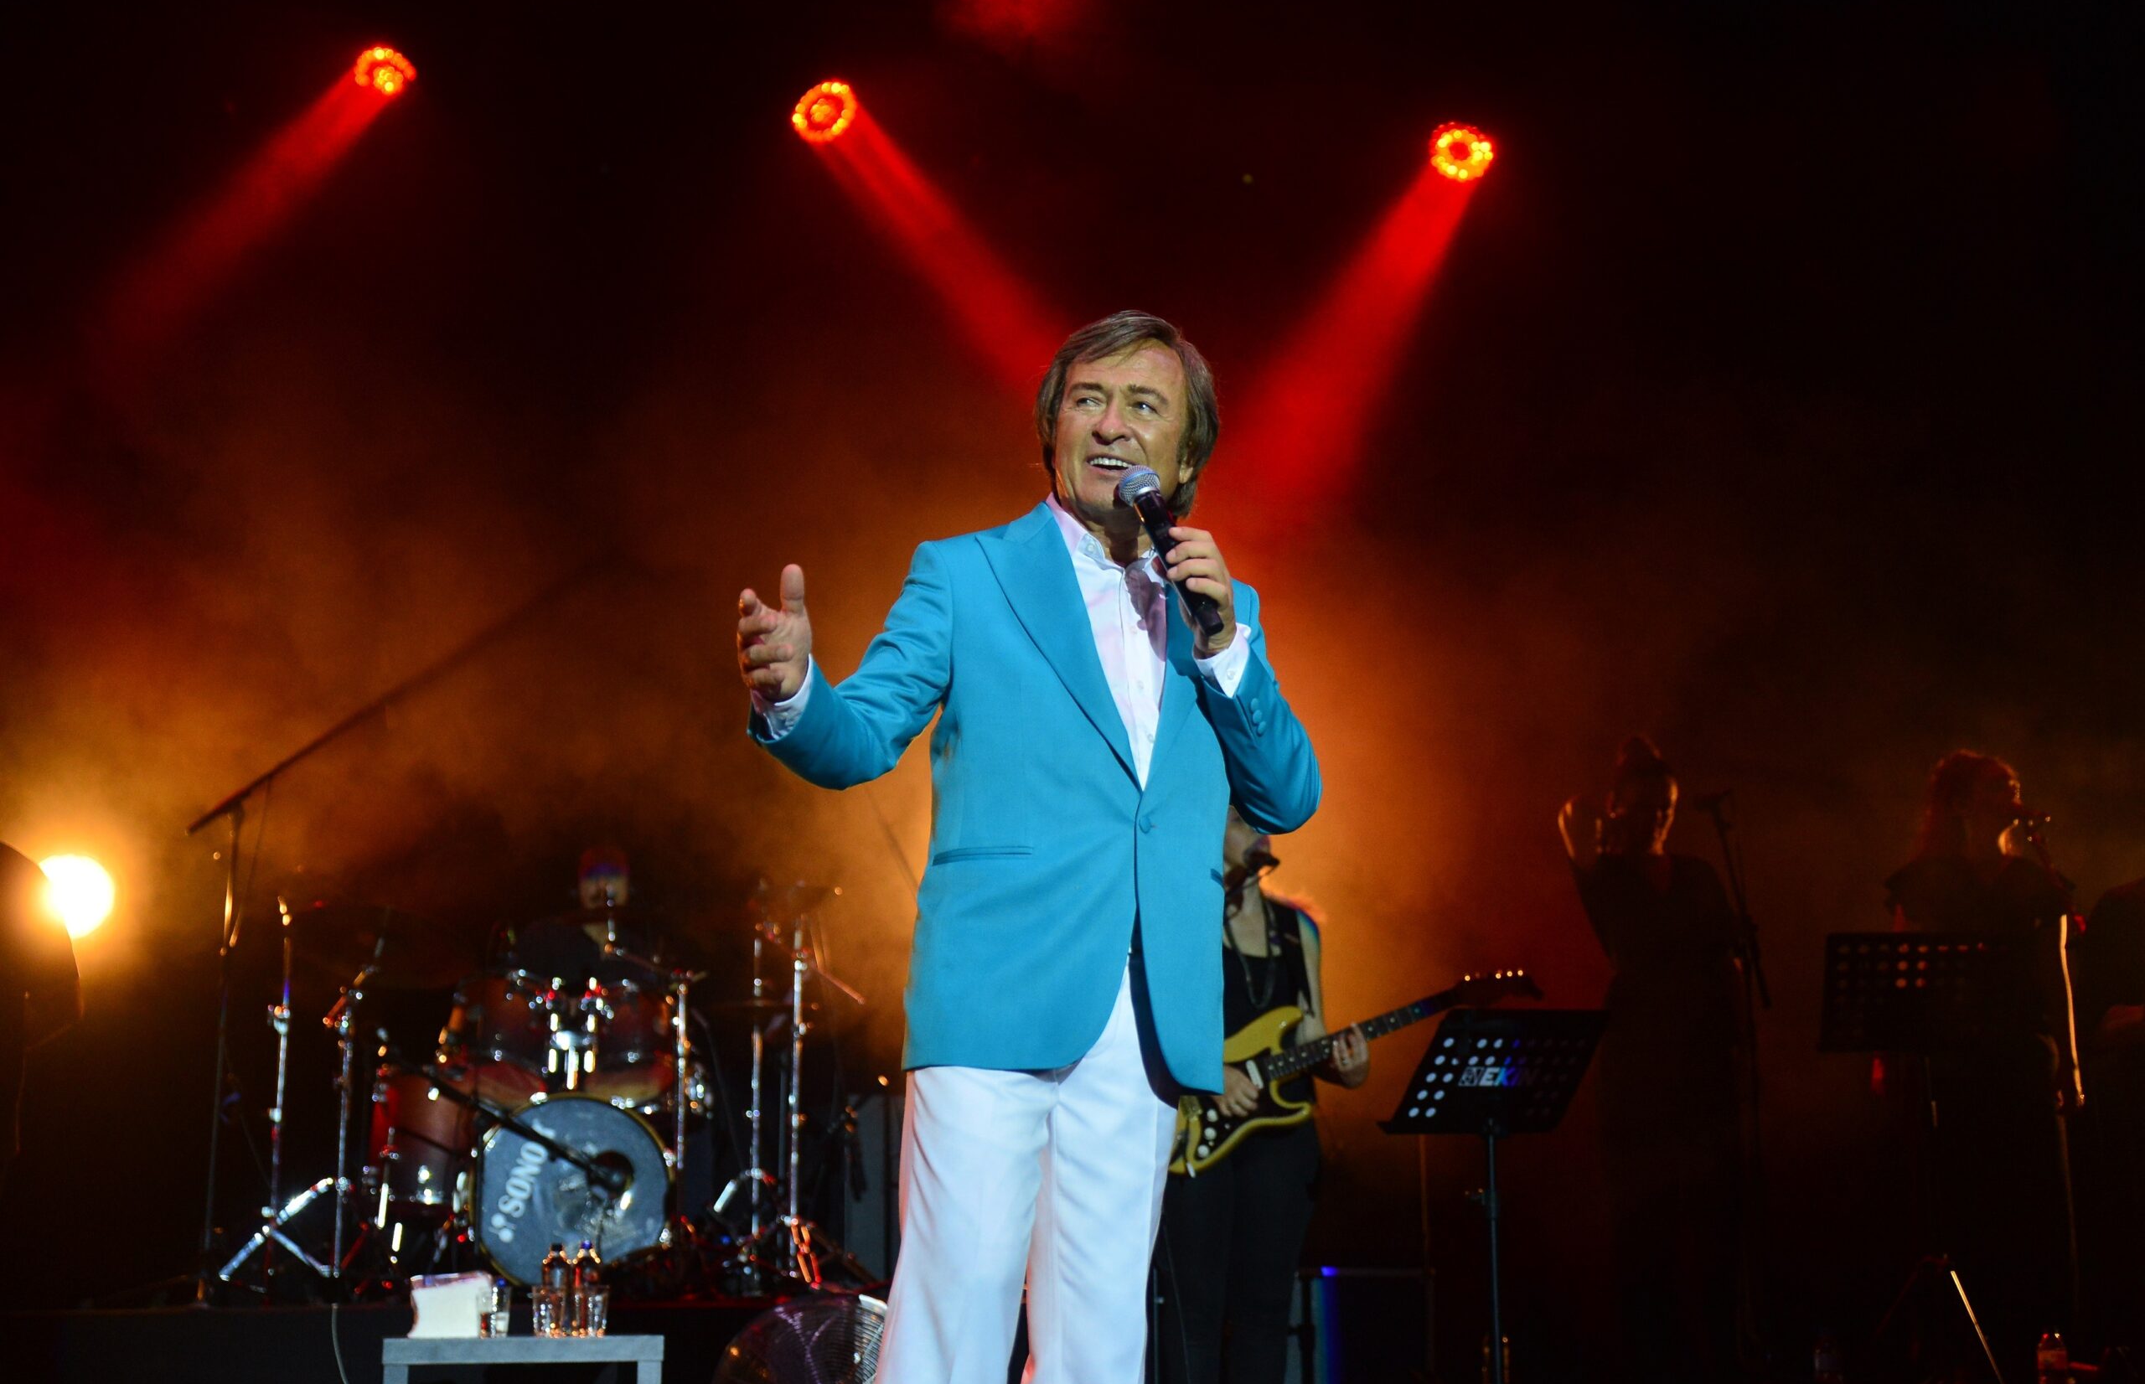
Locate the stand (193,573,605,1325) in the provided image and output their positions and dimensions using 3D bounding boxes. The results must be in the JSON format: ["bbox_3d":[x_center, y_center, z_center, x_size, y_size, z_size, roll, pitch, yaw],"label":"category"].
[{"bbox_3d":[-1.985,0.677,8.928,1.250,2.153,0.500,2,-12,-14],"label":"stand"}]

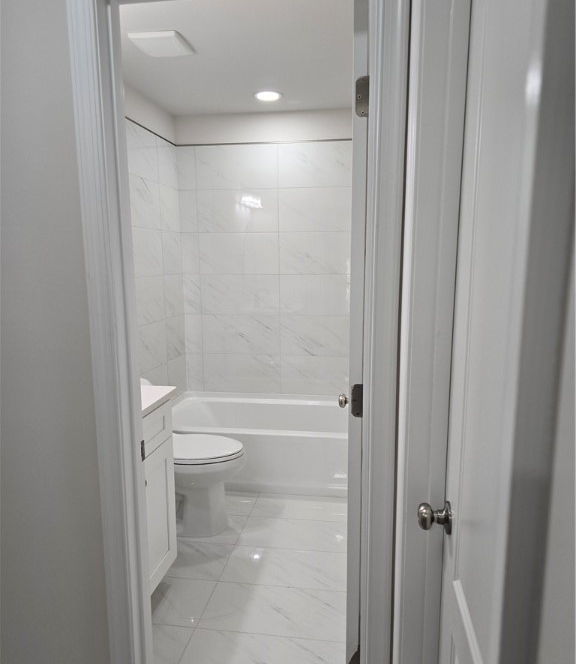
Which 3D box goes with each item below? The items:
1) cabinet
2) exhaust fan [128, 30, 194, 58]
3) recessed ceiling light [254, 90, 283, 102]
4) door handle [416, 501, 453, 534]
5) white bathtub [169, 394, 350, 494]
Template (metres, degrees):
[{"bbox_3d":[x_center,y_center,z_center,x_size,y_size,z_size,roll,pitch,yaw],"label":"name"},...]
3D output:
[{"bbox_3d":[-0.811,0.741,1.974,0.549,0.899,0.760,1,8,8],"label":"cabinet"},{"bbox_3d":[-0.590,-1.343,2.397,0.224,0.029,0.245,1,8,8],"label":"exhaust fan"},{"bbox_3d":[-0.121,-1.469,3.195,0.174,0.018,0.174,1,8,8],"label":"recessed ceiling light"},{"bbox_3d":[0.302,0.379,1.043,0.066,0.068,0.068,1,8,8],"label":"door handle"},{"bbox_3d":[-0.095,0.757,3.493,1.517,0.416,0.740,1,8,8],"label":"white bathtub"}]

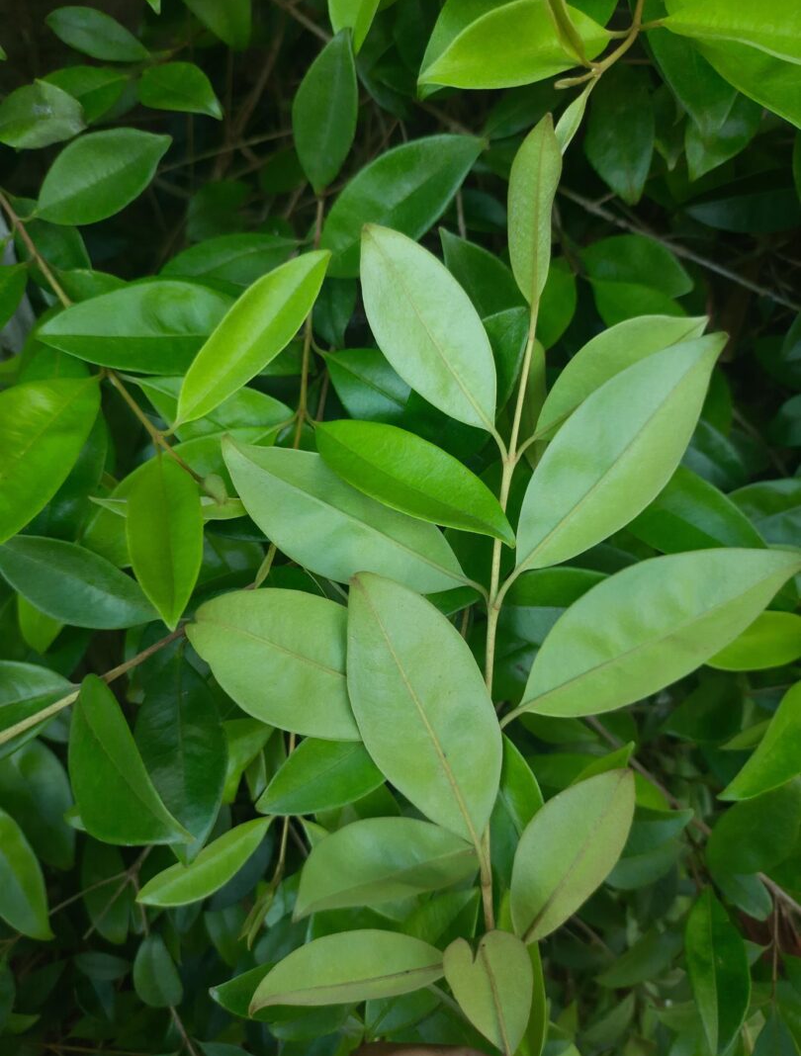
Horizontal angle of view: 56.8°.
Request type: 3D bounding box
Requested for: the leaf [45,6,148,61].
[{"bbox_3d":[-0.187,-0.303,0.455,0.067,0.028,0.009,20,6,0],"label":"leaf"}]

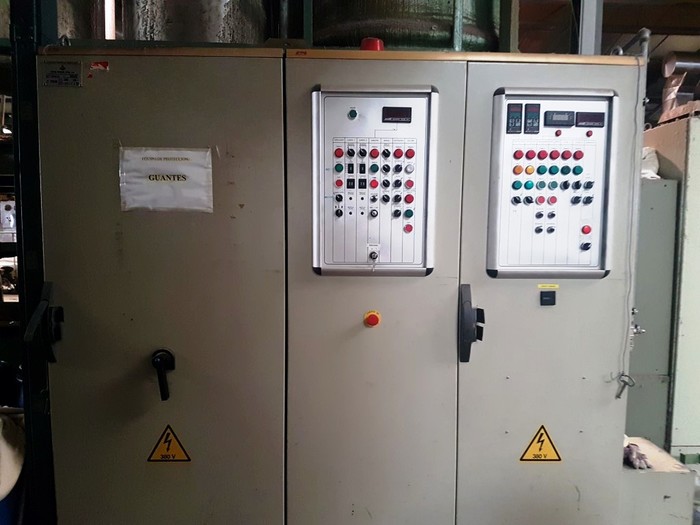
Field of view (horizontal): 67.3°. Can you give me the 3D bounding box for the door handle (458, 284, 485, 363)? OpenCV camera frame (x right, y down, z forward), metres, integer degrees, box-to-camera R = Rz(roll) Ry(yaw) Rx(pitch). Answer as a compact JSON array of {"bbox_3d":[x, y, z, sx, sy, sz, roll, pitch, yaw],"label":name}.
[{"bbox_3d":[0.418,0.209,1.796,0.082,0.262,0.045,0,5,-1],"label":"door handle"}]

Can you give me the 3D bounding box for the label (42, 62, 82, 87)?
[{"bbox_3d":[-0.934,-0.611,1.708,0.117,0.074,0.008,0,5,-1],"label":"label"}]

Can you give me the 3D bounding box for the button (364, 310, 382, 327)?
[{"bbox_3d":[0.080,0.195,1.784,0.060,0.060,0.050,0,5,-1],"label":"button"}]

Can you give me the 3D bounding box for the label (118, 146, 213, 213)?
[{"bbox_3d":[-0.609,-0.273,1.746,0.301,0.210,0.010,0,5,-1],"label":"label"}]

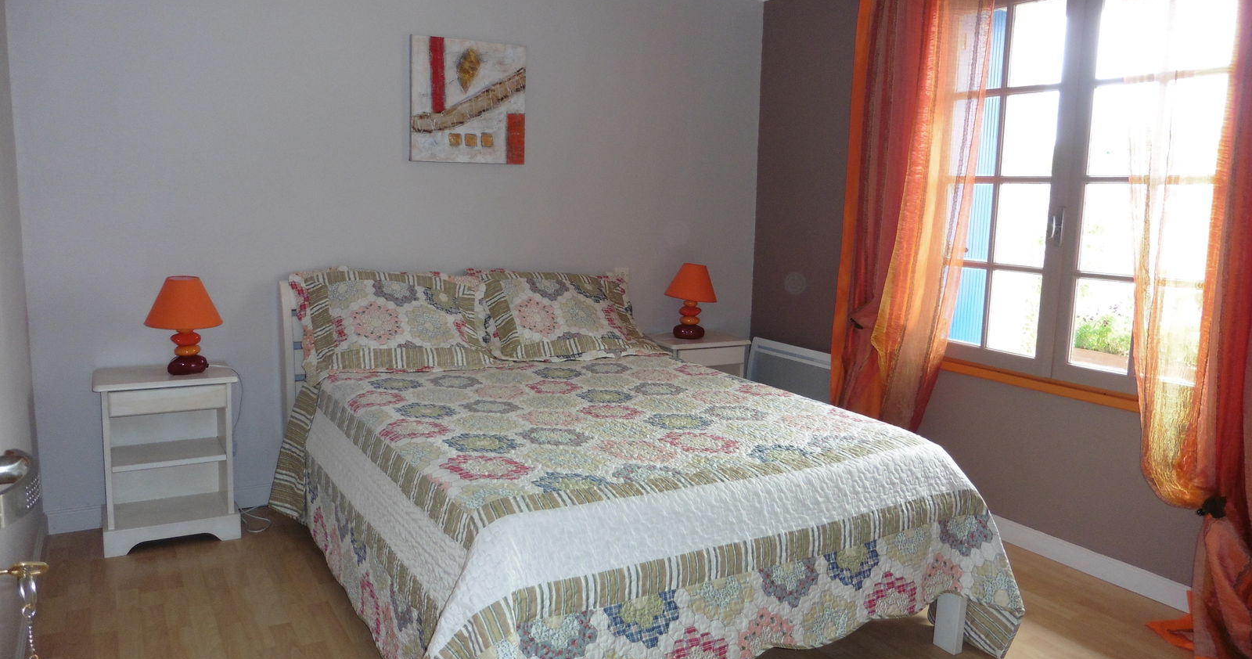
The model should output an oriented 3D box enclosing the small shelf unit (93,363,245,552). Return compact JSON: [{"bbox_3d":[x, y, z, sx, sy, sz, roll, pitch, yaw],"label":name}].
[{"bbox_3d":[-1.665,0.452,3.164,0.440,0.608,0.321,-4,10,-31],"label":"small shelf unit"}]

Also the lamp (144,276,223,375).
[{"bbox_3d":[-1.578,-0.016,3.097,0.252,0.342,0.252,-4,10,-31],"label":"lamp"}]

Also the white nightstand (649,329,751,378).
[{"bbox_3d":[0.317,0.342,4.207,0.440,0.608,0.321,-4,10,-31],"label":"white nightstand"}]

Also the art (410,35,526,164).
[{"bbox_3d":[-0.668,-0.970,3.714,0.517,0.510,0.031,-4,10,-31],"label":"art"}]

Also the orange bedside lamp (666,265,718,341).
[{"bbox_3d":[0.304,-0.132,4.173,0.252,0.342,0.252,2,9,0],"label":"orange bedside lamp"}]

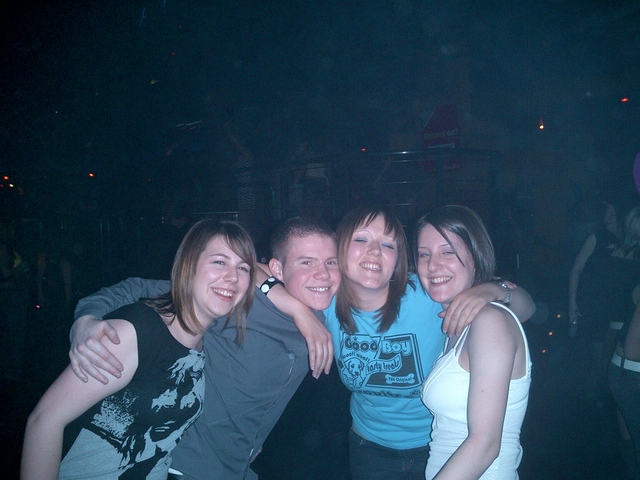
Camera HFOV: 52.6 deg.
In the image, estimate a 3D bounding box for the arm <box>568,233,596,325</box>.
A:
[{"bbox_3d":[1.755,0.259,4.350,0.140,0.620,0.125,10,2,17],"label":"arm"}]

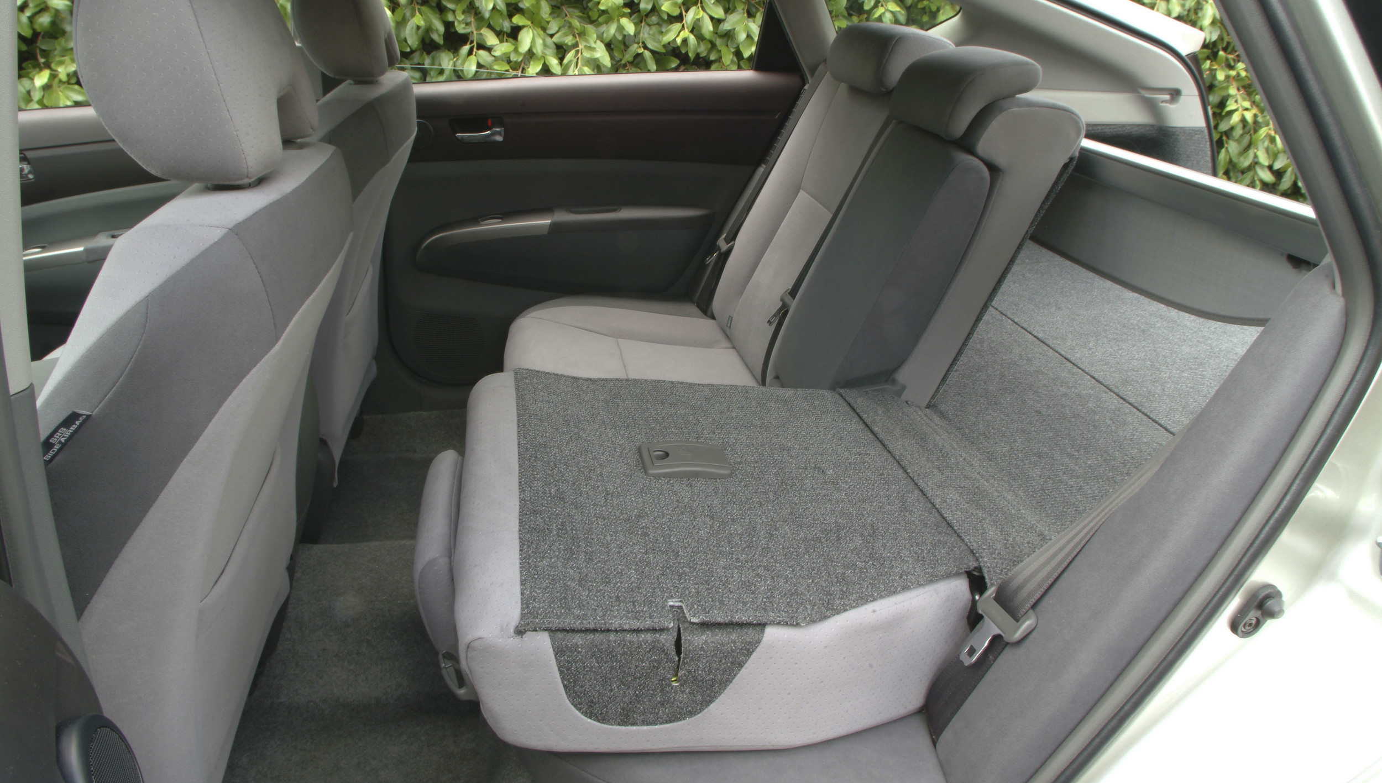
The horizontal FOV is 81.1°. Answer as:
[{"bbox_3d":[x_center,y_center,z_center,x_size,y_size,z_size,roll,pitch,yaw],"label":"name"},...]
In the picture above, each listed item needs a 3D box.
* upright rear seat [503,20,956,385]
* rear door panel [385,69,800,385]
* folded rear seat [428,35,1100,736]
[{"bbox_3d":[0.043,-0.334,1.736,0.930,0.865,0.500,-3,28,-11],"label":"upright rear seat"},{"bbox_3d":[-0.253,-0.383,1.954,1.020,0.750,0.120,-3,28,-11],"label":"rear door panel"},{"bbox_3d":[0.135,-0.086,1.132,1.010,0.725,0.850,-3,28,-11],"label":"folded rear seat"}]

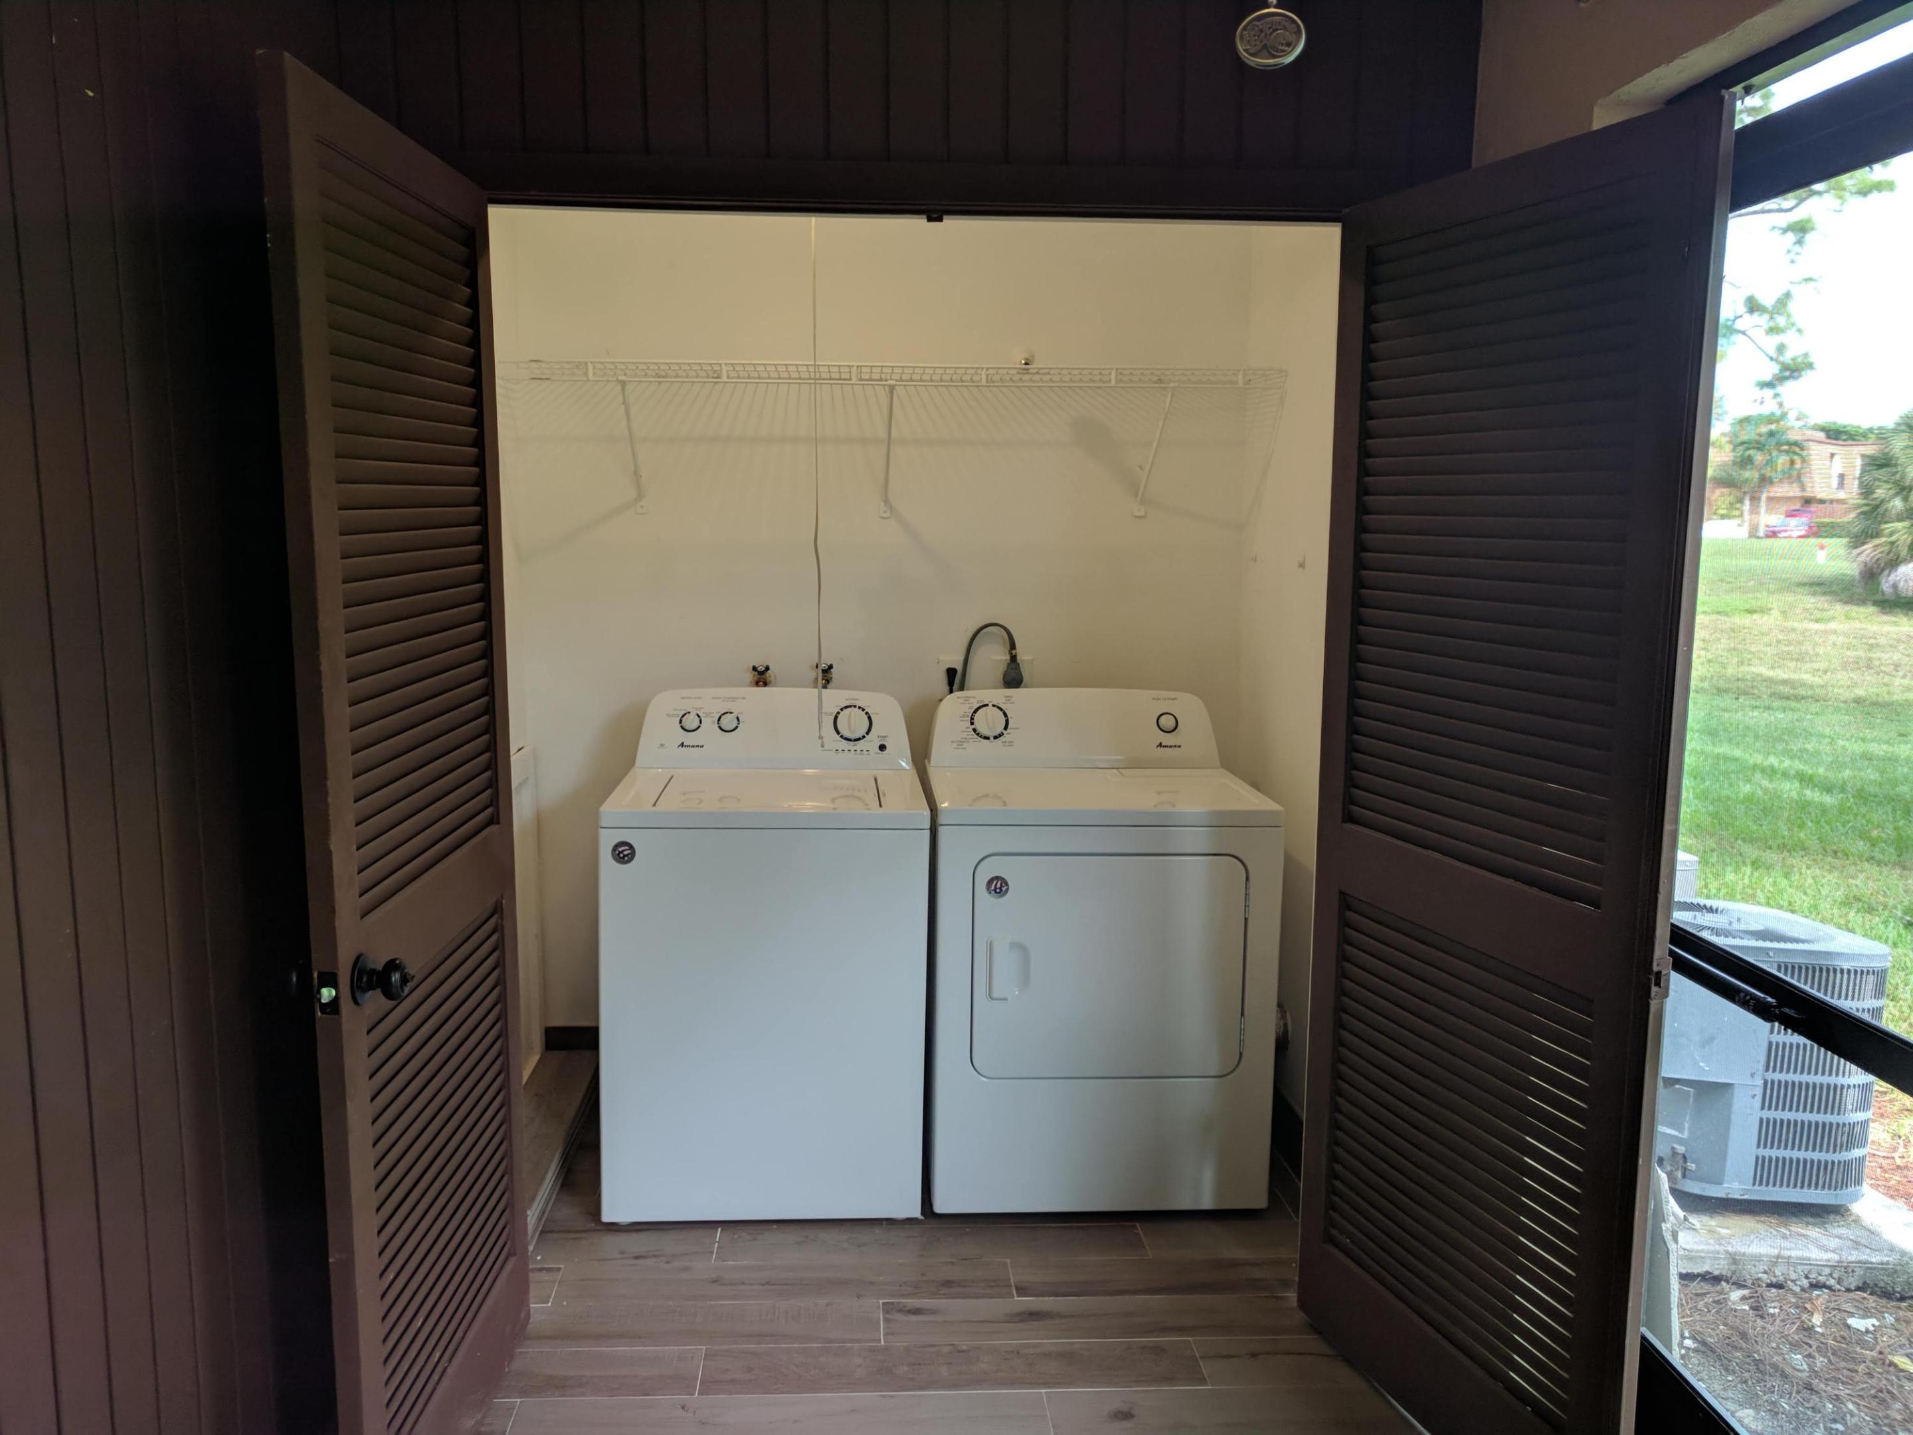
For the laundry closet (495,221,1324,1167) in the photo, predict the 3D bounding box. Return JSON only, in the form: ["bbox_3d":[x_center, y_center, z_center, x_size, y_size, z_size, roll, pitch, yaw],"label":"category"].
[{"bbox_3d":[-0.150,-0.009,3.206,1.790,2.205,1.180,0,8,-3],"label":"laundry closet"}]

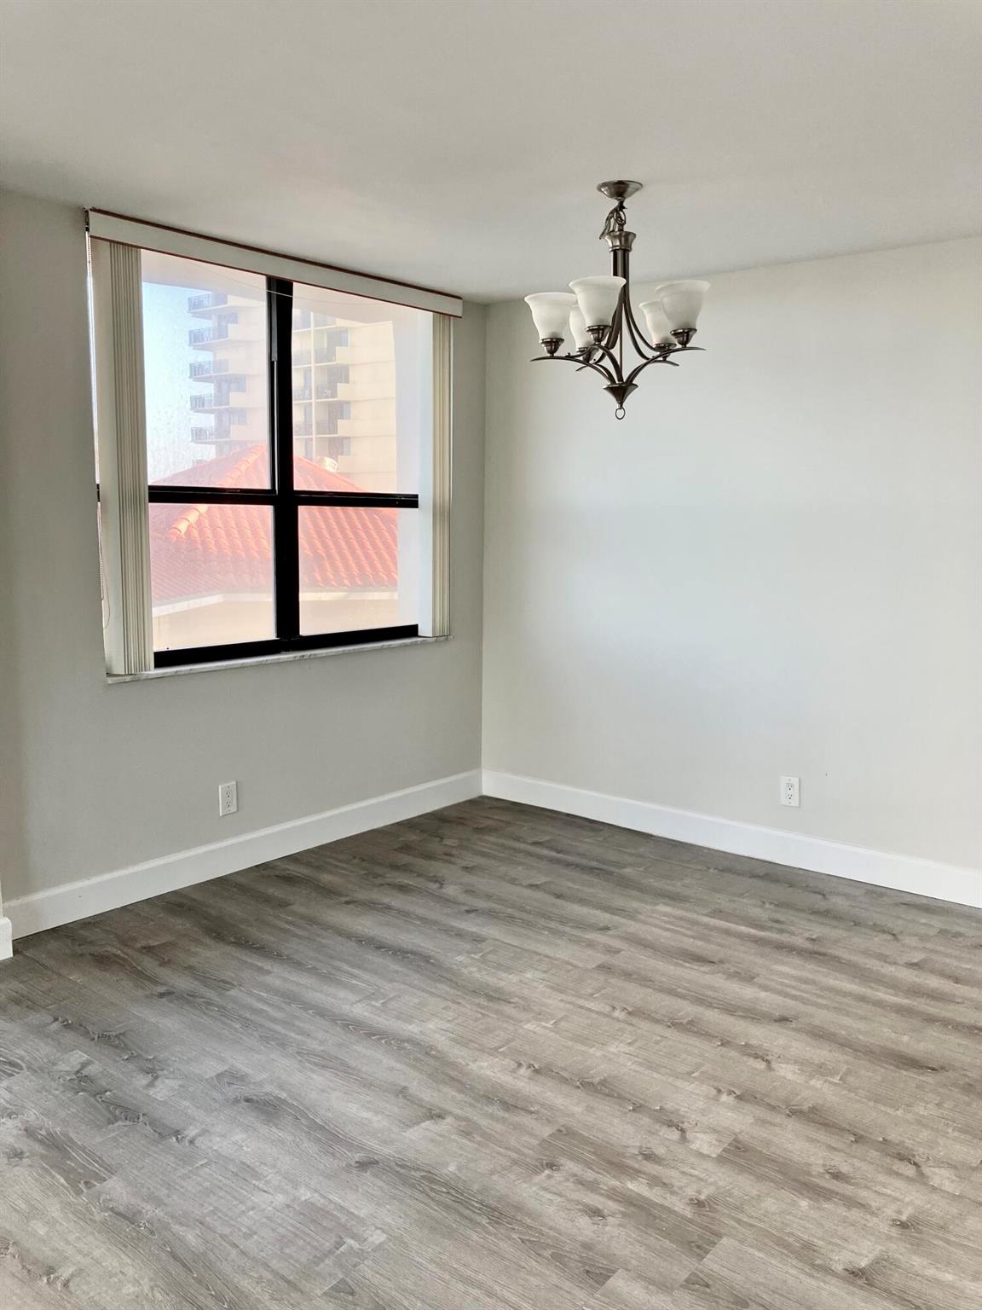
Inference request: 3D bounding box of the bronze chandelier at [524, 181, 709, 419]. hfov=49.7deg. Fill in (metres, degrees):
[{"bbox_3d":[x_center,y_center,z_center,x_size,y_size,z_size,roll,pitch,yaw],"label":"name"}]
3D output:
[{"bbox_3d":[0.396,-1.088,3.290,0.560,0.695,0.560,1,8,0],"label":"bronze chandelier"}]

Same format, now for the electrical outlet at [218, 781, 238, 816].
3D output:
[{"bbox_3d":[-1.047,0.575,4.223,0.008,0.122,0.079,7,10,39],"label":"electrical outlet"}]

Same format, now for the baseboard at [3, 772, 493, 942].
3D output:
[{"bbox_3d":[-0.849,0.776,4.491,0.016,0.140,2.500,7,10,39],"label":"baseboard"}]

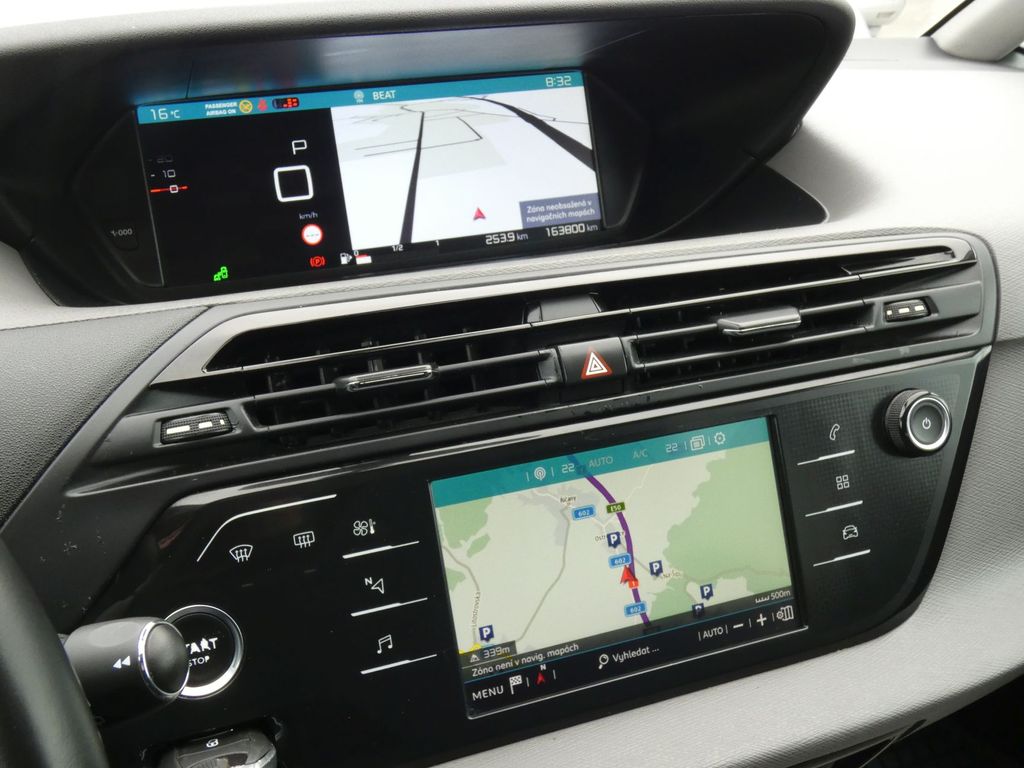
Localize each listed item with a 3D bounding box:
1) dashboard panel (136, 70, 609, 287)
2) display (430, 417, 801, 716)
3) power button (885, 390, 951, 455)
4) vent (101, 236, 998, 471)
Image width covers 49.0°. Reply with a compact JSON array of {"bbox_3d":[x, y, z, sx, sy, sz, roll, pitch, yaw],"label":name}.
[{"bbox_3d":[-0.080,-0.134,0.713,0.290,0.108,0.016,-10,3,-19],"label":"dashboard panel"},{"bbox_3d":[0.047,0.072,0.468,0.156,0.094,0.012,-10,2,-19],"label":"display"},{"bbox_3d":[0.183,0.018,0.503,0.029,0.029,0.014,-10,2,-19],"label":"power button"},{"bbox_3d":[0.032,-0.019,0.473,0.380,0.059,0.040,-10,2,-19],"label":"vent"}]

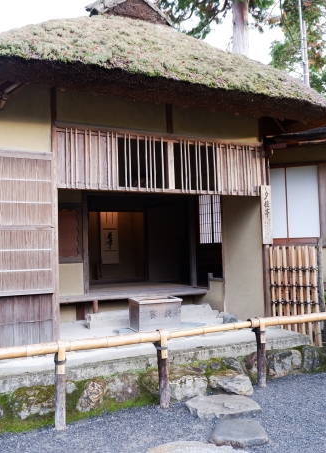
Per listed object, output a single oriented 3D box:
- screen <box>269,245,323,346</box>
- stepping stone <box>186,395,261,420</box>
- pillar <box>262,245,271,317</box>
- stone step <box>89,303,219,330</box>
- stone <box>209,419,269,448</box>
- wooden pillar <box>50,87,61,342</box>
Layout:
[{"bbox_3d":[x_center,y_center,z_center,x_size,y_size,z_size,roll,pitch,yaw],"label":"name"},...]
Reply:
[{"bbox_3d":[1.796,0.946,5.901,0.622,1.367,0.090,-1,-1,15],"label":"screen"},{"bbox_3d":[0.524,1.662,3.999,0.630,0.100,0.490,-1,-3,-8],"label":"stepping stone"},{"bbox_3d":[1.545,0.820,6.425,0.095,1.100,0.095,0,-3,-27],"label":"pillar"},{"bbox_3d":[-0.123,1.301,6.411,1.930,0.210,0.420,0,-3,-27],"label":"stone step"},{"bbox_3d":[0.613,1.628,3.418,0.430,0.100,0.420,-2,-3,0],"label":"stone"},{"bbox_3d":[-1.268,-0.147,5.111,0.100,3.050,0.100,0,-3,-27],"label":"wooden pillar"}]

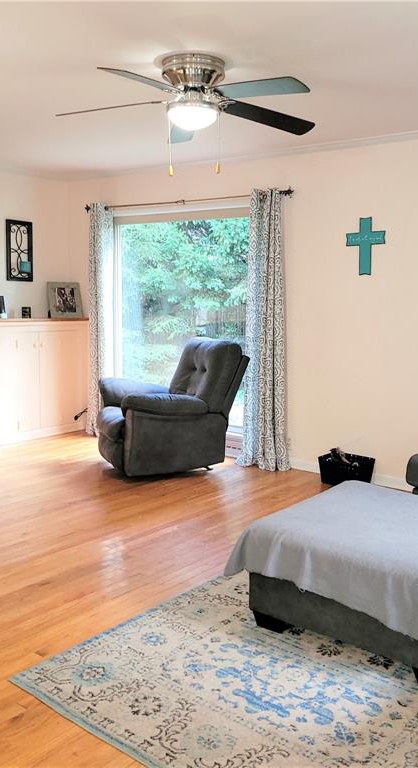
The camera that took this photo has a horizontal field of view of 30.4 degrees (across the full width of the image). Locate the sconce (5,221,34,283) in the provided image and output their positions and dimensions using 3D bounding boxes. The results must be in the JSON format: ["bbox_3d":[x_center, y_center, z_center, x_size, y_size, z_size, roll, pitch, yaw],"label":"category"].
[{"bbox_3d":[-1.677,-1.190,6.900,0.100,0.533,0.287,6,9,39],"label":"sconce"}]

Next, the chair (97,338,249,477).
[{"bbox_3d":[-0.324,0.133,6.230,1.020,0.970,0.890,-2,8,-23],"label":"chair"}]

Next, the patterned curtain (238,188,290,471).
[{"bbox_3d":[0.424,-0.419,5.938,0.430,2.132,0.130,6,9,39],"label":"patterned curtain"}]

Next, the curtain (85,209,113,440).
[{"bbox_3d":[-1.007,-0.589,7.106,0.339,2.131,0.120,6,9,39],"label":"curtain"}]

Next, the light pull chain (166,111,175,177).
[{"bbox_3d":[-0.181,-1.126,3.606,0.020,0.300,0.020,6,9,39],"label":"light pull chain"}]

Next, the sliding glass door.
[{"bbox_3d":[-0.217,-0.569,6.583,1.783,1.934,0.120,6,9,39],"label":"sliding glass door"}]

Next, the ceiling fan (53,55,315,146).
[{"bbox_3d":[-0.087,-1.346,3.612,1.390,0.330,1.360,6,9,39],"label":"ceiling fan"}]

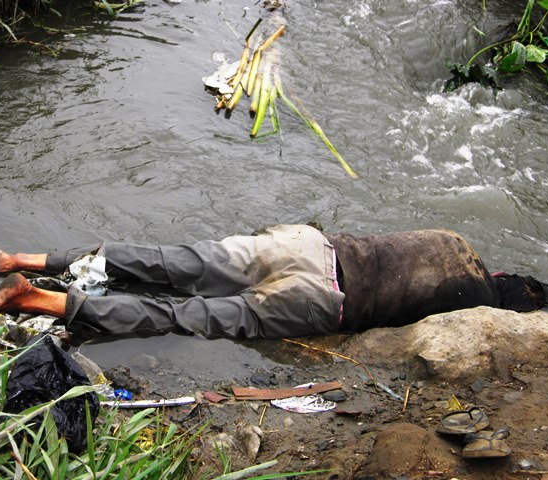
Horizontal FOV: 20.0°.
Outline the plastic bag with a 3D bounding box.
[{"bbox_3d":[-0.602,0.417,4.200,0.260,0.260,0.240,0,28,0],"label":"plastic bag"}]

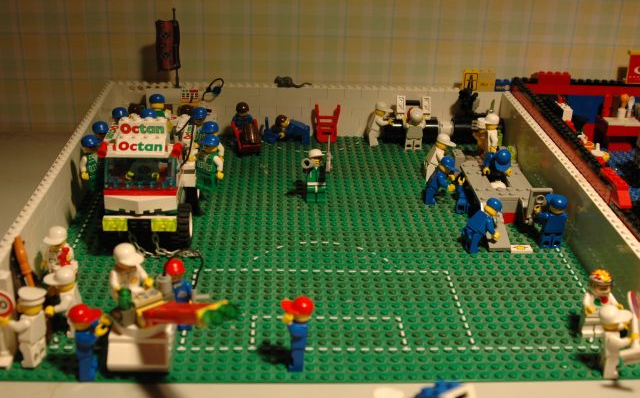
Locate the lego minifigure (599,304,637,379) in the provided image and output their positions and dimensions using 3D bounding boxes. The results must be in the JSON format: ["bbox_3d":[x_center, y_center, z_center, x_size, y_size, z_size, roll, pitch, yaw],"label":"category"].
[{"bbox_3d":[0.164,0.076,0.450,0.020,0.043,0.022,-1,25,-6],"label":"lego minifigure"}]

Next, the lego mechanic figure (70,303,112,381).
[{"bbox_3d":[-0.120,0.075,0.429,0.018,0.042,0.022,-2,25,-10],"label":"lego mechanic figure"}]

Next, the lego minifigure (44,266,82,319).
[{"bbox_3d":[-0.145,0.058,0.465,0.021,0.043,0.022,1,24,-3],"label":"lego minifigure"}]

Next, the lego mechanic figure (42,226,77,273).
[{"bbox_3d":[-0.163,0.037,0.508,0.024,0.042,0.017,13,27,22],"label":"lego mechanic figure"}]

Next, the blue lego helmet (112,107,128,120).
[{"bbox_3d":[-0.173,-0.076,0.716,0.016,0.008,0.012,9,25,15],"label":"blue lego helmet"}]

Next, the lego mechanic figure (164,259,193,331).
[{"bbox_3d":[-0.085,0.057,0.472,0.024,0.042,0.017,13,27,21],"label":"lego mechanic figure"}]

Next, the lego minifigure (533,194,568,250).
[{"bbox_3d":[0.168,0.013,0.587,0.024,0.042,0.018,2,25,-1],"label":"lego minifigure"}]

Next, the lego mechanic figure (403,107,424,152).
[{"bbox_3d":[0.087,-0.067,0.761,0.022,0.042,0.018,1,24,-1],"label":"lego mechanic figure"}]

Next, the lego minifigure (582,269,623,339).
[{"bbox_3d":[0.165,0.061,0.489,0.024,0.043,0.014,1,25,-3],"label":"lego minifigure"}]

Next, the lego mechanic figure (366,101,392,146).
[{"bbox_3d":[0.057,-0.070,0.757,0.020,0.041,0.022,-1,25,-8],"label":"lego mechanic figure"}]

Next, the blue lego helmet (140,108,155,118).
[{"bbox_3d":[-0.128,-0.061,0.603,0.011,0.009,0.016,9,26,15],"label":"blue lego helmet"}]

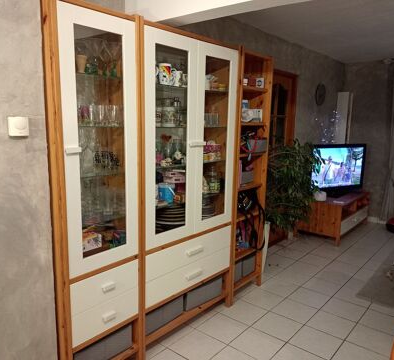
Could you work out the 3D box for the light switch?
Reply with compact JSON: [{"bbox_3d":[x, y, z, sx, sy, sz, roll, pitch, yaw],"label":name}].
[{"bbox_3d":[-0.792,-0.238,1.672,0.025,0.084,0.086,9,12,39],"label":"light switch"}]

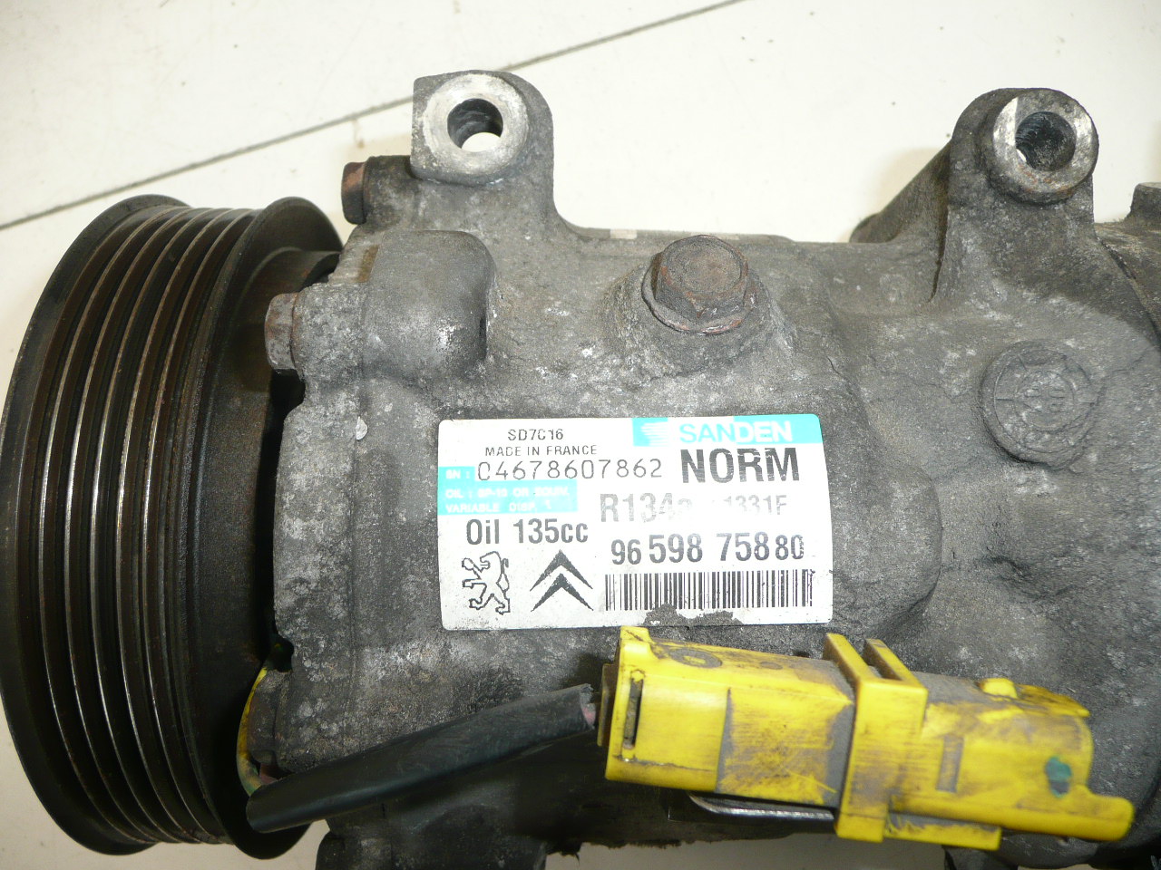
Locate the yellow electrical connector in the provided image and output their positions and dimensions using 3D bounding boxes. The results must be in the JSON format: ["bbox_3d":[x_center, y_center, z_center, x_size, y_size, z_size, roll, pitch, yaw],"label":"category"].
[{"bbox_3d":[0.035,0.039,0.122,0.065,0.021,0.021,7,96,1],"label":"yellow electrical connector"}]

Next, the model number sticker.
[{"bbox_3d":[0.008,0.013,0.135,0.056,0.003,0.030,-1,85,1],"label":"model number sticker"}]

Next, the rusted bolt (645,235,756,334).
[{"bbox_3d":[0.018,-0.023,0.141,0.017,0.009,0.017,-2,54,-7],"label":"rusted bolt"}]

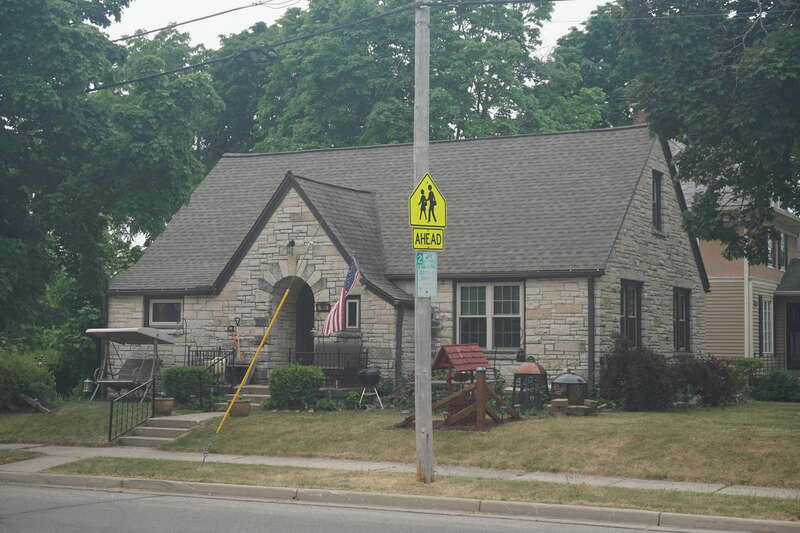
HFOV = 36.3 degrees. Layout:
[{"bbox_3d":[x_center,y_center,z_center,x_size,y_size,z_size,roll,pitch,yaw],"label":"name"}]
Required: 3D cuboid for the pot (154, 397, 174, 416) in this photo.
[{"bbox_3d":[-4.685,2.795,24.308,0.380,0.370,0.380,0,-3,0],"label":"pot"}]

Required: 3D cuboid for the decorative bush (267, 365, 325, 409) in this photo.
[{"bbox_3d":[-2.085,2.426,24.500,1.150,0.900,1.100,0,-3,0],"label":"decorative bush"}]

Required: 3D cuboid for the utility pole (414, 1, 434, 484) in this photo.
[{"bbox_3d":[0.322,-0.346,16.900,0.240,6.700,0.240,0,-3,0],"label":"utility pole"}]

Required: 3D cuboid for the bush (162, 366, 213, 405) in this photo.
[{"bbox_3d":[-4.452,2.525,25.600,1.080,0.860,1.050,-1,-4,27],"label":"bush"}]

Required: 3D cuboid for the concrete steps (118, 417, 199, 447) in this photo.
[{"bbox_3d":[-4.498,3.174,23.242,1.220,0.480,0.950,-1,-3,26],"label":"concrete steps"}]

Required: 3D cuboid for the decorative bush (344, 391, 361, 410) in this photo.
[{"bbox_3d":[-0.915,2.610,23.800,0.340,0.400,0.340,-1,-4,27],"label":"decorative bush"}]

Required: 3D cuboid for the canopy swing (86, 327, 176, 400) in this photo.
[{"bbox_3d":[-6.158,2.228,27.919,1.500,1.660,1.250,-1,-3,26],"label":"canopy swing"}]

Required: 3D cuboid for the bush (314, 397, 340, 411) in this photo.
[{"bbox_3d":[-1.469,2.777,24.766,0.460,0.290,0.420,-1,-3,26],"label":"bush"}]

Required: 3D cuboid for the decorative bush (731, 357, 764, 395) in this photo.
[{"bbox_3d":[8.129,2.589,28.500,0.800,0.950,0.800,-1,-4,27],"label":"decorative bush"}]

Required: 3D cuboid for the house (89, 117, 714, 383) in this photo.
[{"bbox_3d":[0.287,-0.126,32.766,13.270,6.620,10.962,-1,-3,26],"label":"house"}]

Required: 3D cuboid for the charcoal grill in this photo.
[{"bbox_3d":[-0.584,2.455,24.589,0.470,0.810,0.470,0,-3,0],"label":"charcoal grill"}]

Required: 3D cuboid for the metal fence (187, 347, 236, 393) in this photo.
[{"bbox_3d":[-4.088,2.217,26.432,1.250,0.900,0.120,-1,-3,26],"label":"metal fence"}]

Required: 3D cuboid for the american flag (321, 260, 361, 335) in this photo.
[{"bbox_3d":[-1.187,0.629,24.800,0.780,1.550,0.400,-1,-4,27],"label":"american flag"}]

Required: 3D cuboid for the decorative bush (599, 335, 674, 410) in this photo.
[{"bbox_3d":[4.626,2.092,24.000,1.450,1.500,1.400,-1,-4,27],"label":"decorative bush"}]

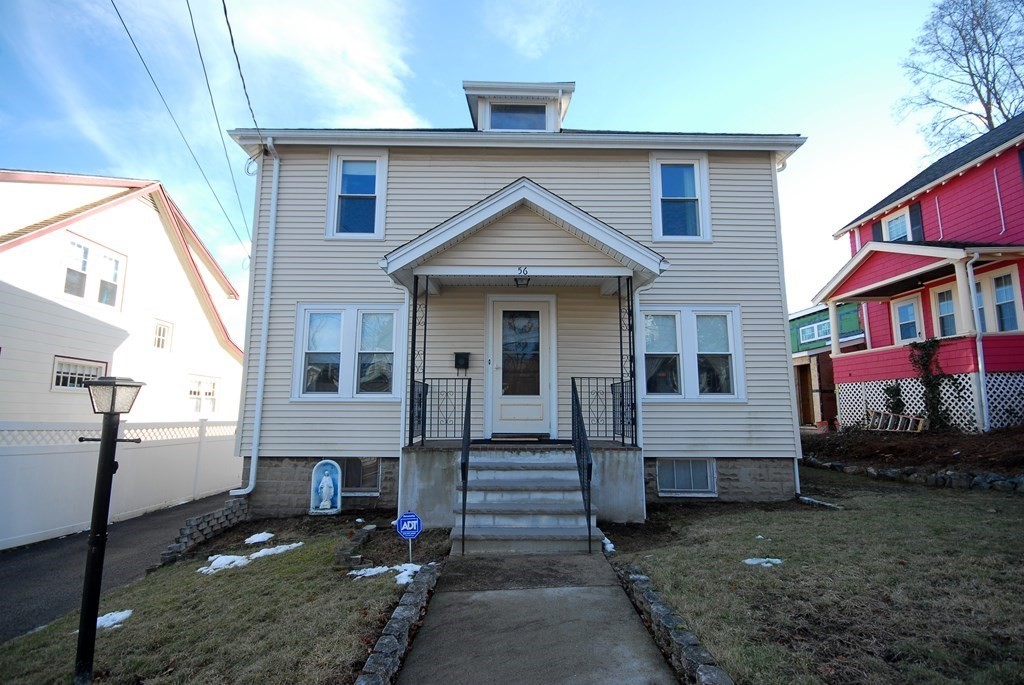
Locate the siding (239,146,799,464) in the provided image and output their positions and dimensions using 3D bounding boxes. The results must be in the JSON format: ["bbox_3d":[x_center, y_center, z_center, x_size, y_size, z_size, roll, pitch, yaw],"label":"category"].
[{"bbox_3d":[0.152,-0.708,7.620,8.950,5.125,0.300,0,-8,-1],"label":"siding"}]

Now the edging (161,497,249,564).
[{"bbox_3d":[-4.072,2.464,6.084,0.260,0.440,1.750,0,-8,-1],"label":"edging"}]

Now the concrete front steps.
[{"bbox_3d":[0.150,1.744,5.204,1.550,0.900,1.340,0,-8,-1],"label":"concrete front steps"}]

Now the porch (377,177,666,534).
[{"bbox_3d":[0.159,0.132,6.662,3.900,4.630,1.570,0,-8,-1],"label":"porch"}]

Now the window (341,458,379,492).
[{"bbox_3d":[-2.516,2.097,7.163,0.940,0.565,0.120,0,-8,-1],"label":"window"}]

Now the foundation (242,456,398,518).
[{"bbox_3d":[-2.908,2.270,7.234,2.480,0.900,0.280,0,-8,-1],"label":"foundation"}]

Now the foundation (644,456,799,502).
[{"bbox_3d":[3.211,2.189,7.341,2.500,0.690,0.280,0,-8,-1],"label":"foundation"}]

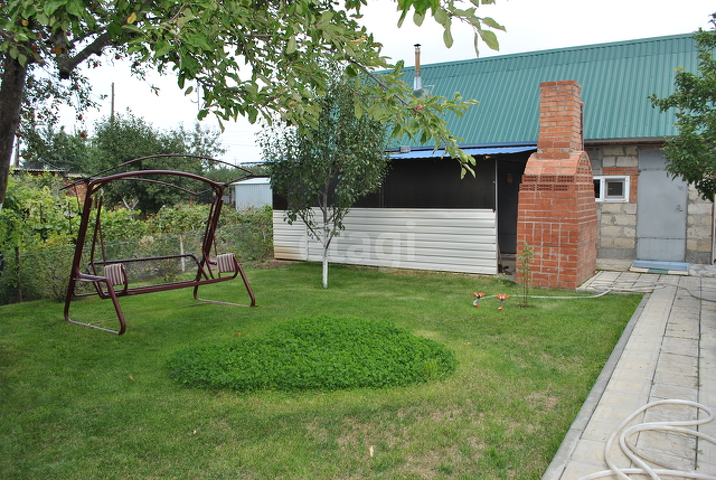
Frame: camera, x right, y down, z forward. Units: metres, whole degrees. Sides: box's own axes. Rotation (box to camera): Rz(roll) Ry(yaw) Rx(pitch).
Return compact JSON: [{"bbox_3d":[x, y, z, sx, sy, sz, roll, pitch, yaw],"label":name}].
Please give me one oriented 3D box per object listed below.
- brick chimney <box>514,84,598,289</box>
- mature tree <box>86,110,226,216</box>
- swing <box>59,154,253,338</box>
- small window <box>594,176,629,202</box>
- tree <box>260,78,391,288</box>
[{"bbox_3d":[3.245,-0.894,8.659,0.915,3.132,1.230,3,7,36],"label":"brick chimney"},{"bbox_3d":[-5.770,-1.675,15.406,3.900,3.882,3.700,-3,6,-20],"label":"mature tree"},{"bbox_3d":[-2.547,-0.047,6.916,1.240,2.020,1.960,3,7,35],"label":"swing"},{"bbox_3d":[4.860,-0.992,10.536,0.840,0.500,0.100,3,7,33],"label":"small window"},{"bbox_3d":[-0.523,-0.889,8.722,2.100,3.350,2.100,-1,4,0],"label":"tree"}]

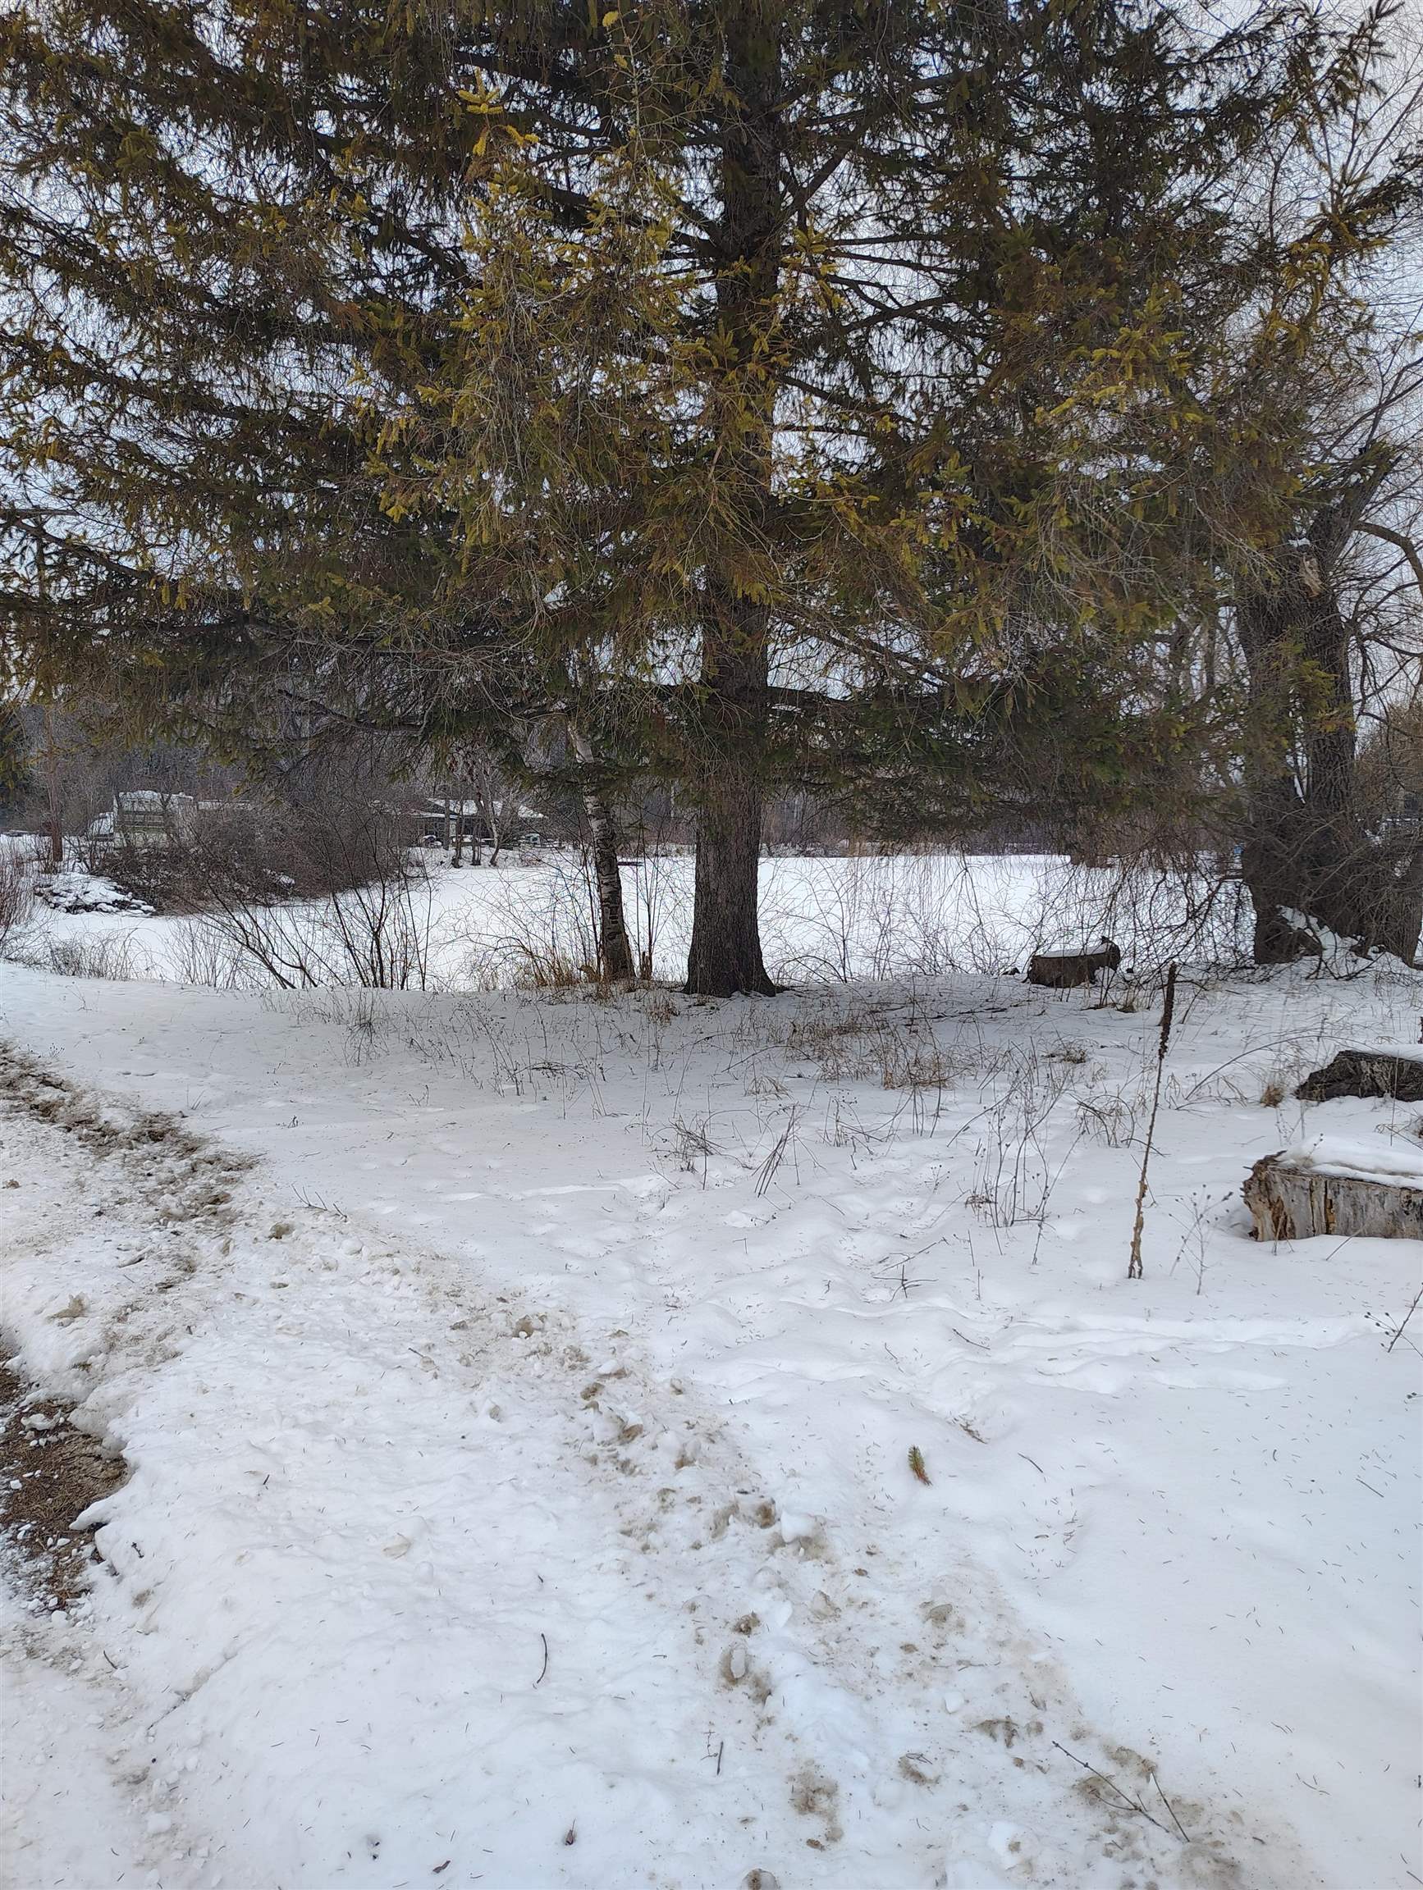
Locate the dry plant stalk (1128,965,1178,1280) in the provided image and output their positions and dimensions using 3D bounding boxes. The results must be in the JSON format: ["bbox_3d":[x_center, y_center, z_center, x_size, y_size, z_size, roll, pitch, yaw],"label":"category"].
[{"bbox_3d":[1.500,0.605,4.450,0.110,1.080,0.070,2,5,0],"label":"dry plant stalk"}]

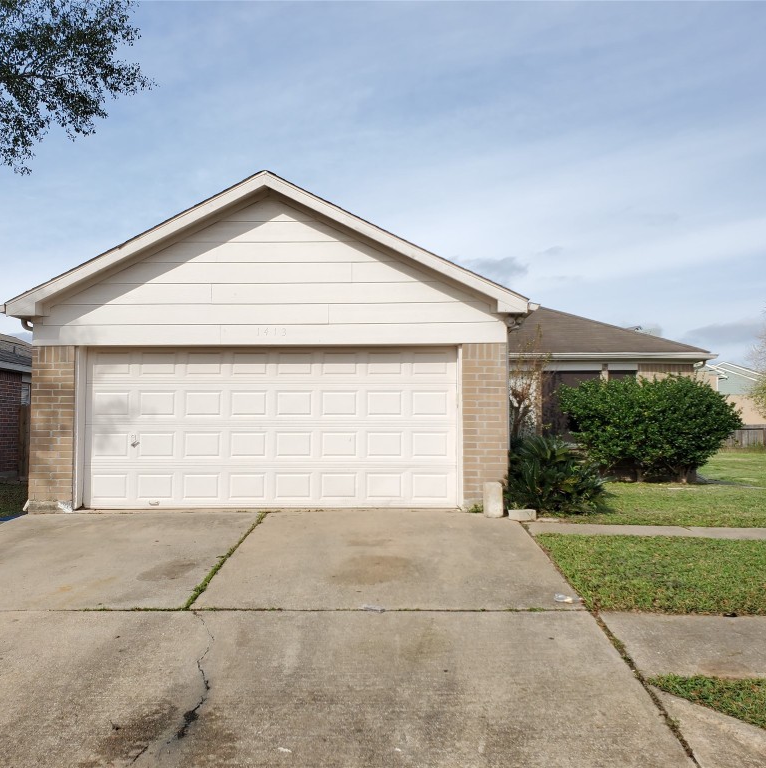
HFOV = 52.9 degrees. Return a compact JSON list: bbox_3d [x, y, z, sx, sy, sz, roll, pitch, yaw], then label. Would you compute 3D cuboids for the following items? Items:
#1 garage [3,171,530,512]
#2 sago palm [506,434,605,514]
[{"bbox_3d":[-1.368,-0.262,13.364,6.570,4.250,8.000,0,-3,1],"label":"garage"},{"bbox_3d":[2.339,1.183,10.400,1.320,1.020,1.320,0,-3,1],"label":"sago palm"}]

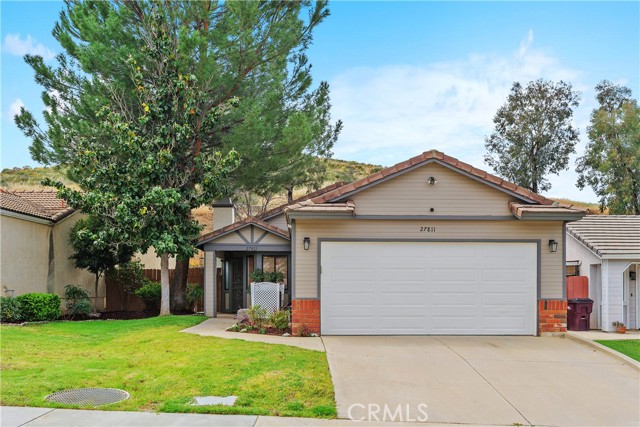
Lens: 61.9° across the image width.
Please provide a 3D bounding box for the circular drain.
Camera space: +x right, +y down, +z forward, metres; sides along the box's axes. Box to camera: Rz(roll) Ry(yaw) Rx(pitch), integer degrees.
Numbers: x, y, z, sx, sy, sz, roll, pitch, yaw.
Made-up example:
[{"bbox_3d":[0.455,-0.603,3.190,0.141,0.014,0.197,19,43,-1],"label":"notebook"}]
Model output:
[{"bbox_3d":[-3.350,2.650,7.650,1.100,0.050,1.100,0,-3,0],"label":"circular drain"}]

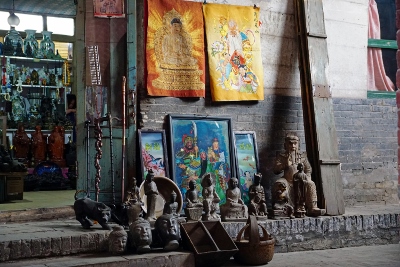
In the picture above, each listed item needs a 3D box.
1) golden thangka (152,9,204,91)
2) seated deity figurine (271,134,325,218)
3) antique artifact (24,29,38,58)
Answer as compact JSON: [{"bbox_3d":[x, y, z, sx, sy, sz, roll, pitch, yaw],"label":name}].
[{"bbox_3d":[-0.213,-0.801,5.480,0.555,0.880,0.030,0,-1,-20],"label":"golden thangka"},{"bbox_3d":[0.968,0.381,5.650,0.410,0.770,0.390,0,0,-28],"label":"seated deity figurine"},{"bbox_3d":[-2.186,-1.159,7.500,0.185,0.365,0.185,0,-1,-25],"label":"antique artifact"}]

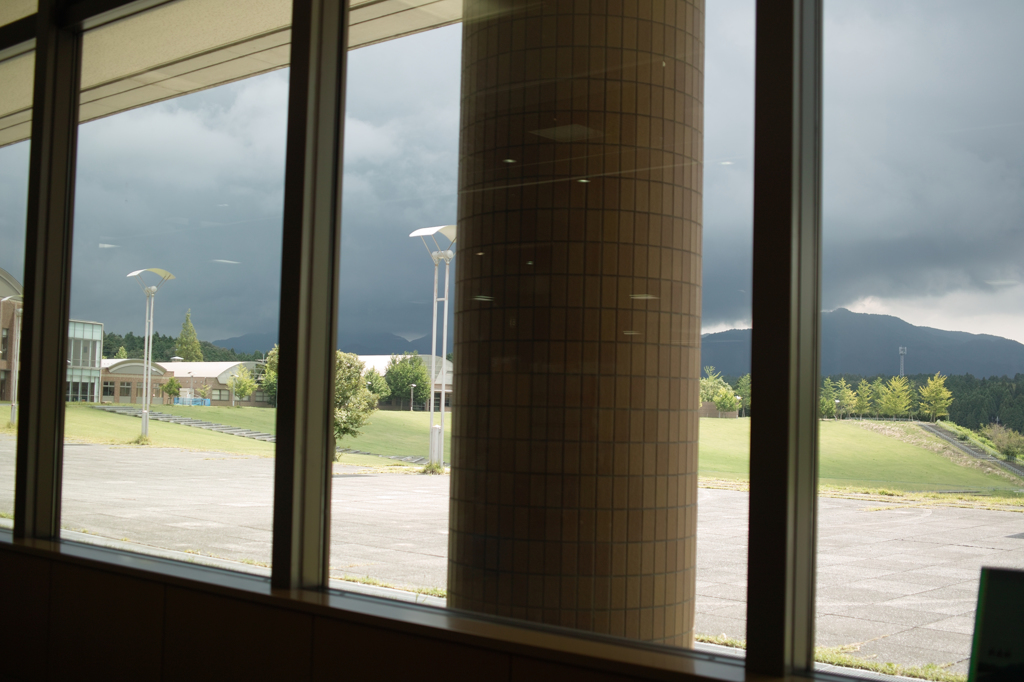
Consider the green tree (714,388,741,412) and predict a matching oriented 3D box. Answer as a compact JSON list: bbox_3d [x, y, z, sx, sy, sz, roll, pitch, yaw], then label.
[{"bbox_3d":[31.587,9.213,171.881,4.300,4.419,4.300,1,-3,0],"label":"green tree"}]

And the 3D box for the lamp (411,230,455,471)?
[{"bbox_3d":[-1.937,0.117,31.477,1.300,6.516,1.000,4,-4,-44],"label":"lamp"}]

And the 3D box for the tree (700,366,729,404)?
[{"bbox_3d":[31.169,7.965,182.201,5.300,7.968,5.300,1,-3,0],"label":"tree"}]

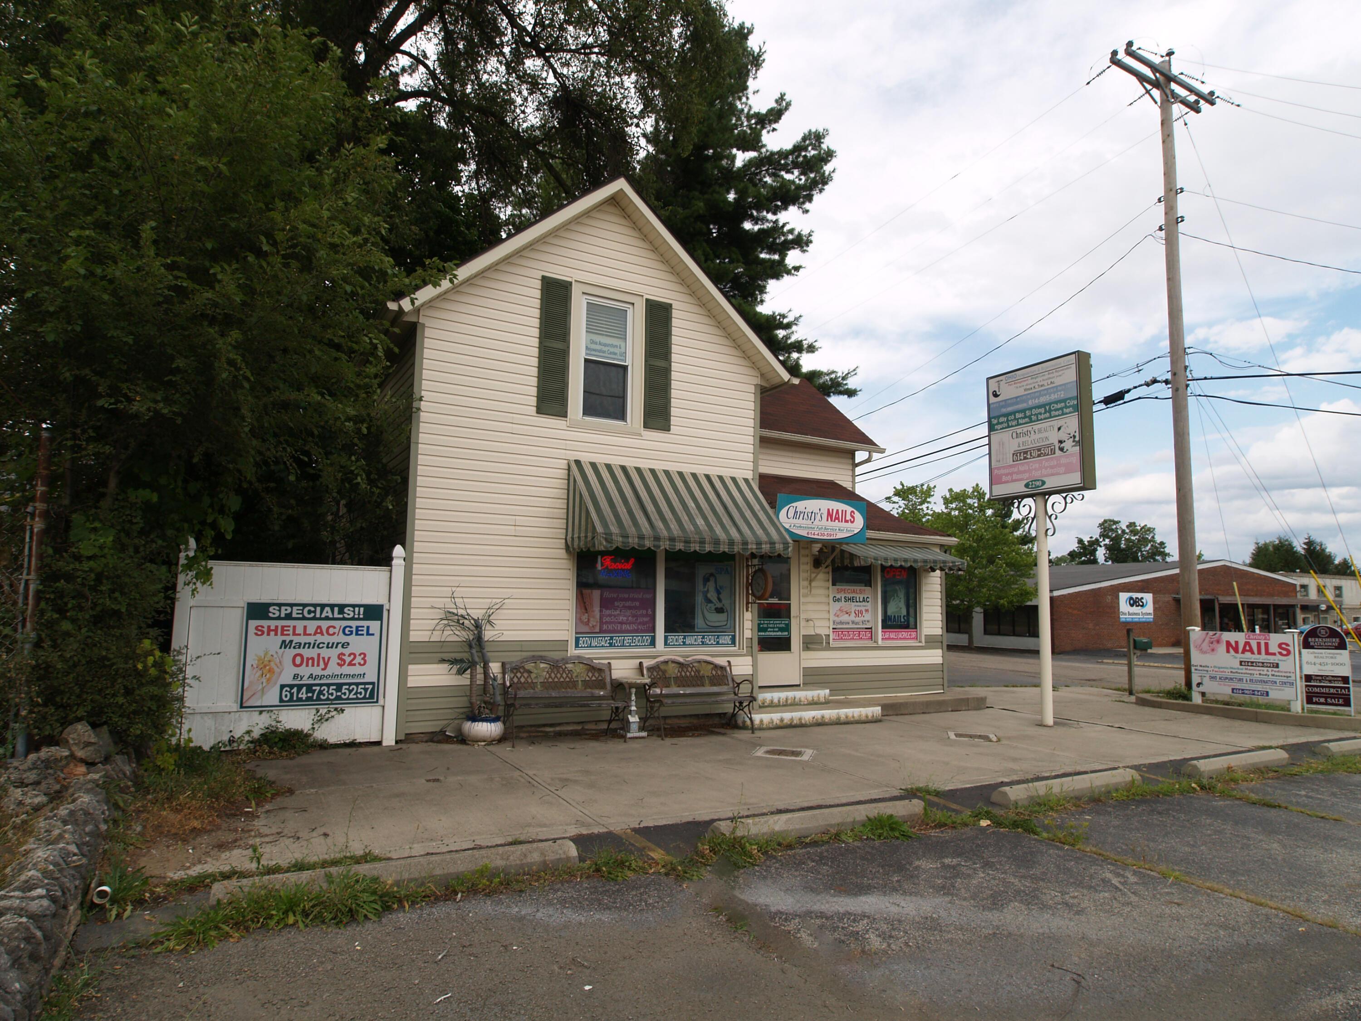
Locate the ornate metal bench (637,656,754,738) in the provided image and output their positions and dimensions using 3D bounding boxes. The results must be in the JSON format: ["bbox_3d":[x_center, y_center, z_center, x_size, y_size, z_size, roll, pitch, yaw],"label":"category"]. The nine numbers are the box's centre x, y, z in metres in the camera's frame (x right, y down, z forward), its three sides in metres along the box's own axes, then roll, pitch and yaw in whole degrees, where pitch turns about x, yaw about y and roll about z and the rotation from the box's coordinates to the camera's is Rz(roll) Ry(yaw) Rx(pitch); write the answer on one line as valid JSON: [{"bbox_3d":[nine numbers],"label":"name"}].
[{"bbox_3d":[0.208,2.167,9.243,1.250,0.880,0.620,5,-8,-29],"label":"ornate metal bench"}]

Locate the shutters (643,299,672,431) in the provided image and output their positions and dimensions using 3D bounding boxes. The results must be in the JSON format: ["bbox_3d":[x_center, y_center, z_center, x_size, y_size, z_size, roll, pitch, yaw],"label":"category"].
[{"bbox_3d":[-0.282,-1.821,9.866,0.376,1.662,0.045,5,-8,-29],"label":"shutters"}]

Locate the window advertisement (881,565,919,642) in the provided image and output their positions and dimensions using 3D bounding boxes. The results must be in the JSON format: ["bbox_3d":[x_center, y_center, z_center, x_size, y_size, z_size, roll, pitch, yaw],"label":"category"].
[{"bbox_3d":[3.793,1.614,13.556,0.860,1.270,0.050,5,-8,-28],"label":"window advertisement"}]

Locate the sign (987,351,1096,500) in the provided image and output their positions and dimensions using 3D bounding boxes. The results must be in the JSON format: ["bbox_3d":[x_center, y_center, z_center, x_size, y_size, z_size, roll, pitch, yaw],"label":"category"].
[{"bbox_3d":[4.864,-1.091,10.698,0.255,1.770,1.410,5,-8,-30],"label":"sign"}]

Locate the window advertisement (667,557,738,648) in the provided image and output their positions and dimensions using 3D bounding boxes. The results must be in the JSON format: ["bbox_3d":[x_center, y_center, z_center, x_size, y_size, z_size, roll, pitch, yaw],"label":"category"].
[{"bbox_3d":[0.258,1.132,9.839,1.022,1.174,0.050,5,-8,-29],"label":"window advertisement"}]

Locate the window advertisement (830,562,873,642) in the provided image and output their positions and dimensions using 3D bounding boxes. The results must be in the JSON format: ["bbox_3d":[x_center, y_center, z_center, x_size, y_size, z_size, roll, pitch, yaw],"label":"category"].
[{"bbox_3d":[2.865,1.539,13.054,0.865,1.270,0.050,5,-8,-28],"label":"window advertisement"}]

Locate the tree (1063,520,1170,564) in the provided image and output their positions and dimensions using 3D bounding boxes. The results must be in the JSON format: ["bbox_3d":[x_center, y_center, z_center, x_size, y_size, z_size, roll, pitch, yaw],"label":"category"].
[{"bbox_3d":[35.567,5.363,64.392,8.200,9.305,7.800,-3,-8,29],"label":"tree"}]

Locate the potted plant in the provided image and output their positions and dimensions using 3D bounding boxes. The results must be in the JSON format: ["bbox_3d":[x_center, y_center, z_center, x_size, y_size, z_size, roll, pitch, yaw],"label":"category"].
[{"bbox_3d":[-2.358,1.737,8.858,0.839,1.699,0.650,5,-8,-28],"label":"potted plant"}]

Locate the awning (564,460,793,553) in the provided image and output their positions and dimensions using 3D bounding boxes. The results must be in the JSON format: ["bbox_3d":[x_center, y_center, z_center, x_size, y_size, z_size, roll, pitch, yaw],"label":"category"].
[{"bbox_3d":[0.037,0.007,10.236,2.830,1.235,1.000,5,-8,-28],"label":"awning"}]

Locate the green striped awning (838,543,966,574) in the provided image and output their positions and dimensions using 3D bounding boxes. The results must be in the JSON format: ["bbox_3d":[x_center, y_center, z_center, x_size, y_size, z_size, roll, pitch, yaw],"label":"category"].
[{"bbox_3d":[3.655,0.776,13.114,2.180,0.480,0.840,5,-8,-28],"label":"green striped awning"}]

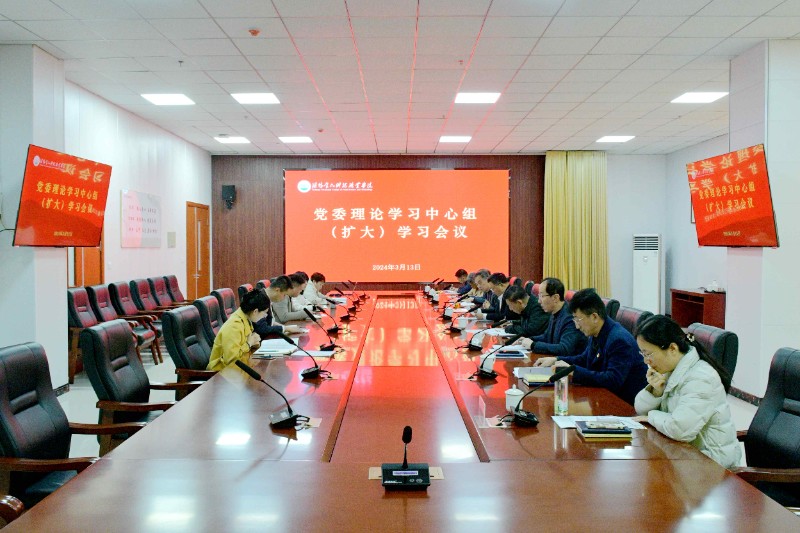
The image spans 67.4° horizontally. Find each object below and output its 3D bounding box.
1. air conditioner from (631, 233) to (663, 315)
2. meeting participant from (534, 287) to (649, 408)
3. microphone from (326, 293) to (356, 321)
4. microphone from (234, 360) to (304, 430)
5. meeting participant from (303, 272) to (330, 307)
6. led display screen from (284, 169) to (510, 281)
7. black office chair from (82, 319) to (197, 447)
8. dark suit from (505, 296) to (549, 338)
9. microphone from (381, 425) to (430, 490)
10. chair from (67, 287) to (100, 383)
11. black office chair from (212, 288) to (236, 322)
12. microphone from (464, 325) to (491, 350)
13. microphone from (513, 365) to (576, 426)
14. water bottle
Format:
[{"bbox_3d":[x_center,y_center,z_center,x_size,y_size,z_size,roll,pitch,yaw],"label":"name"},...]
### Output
[{"bbox_3d":[5.163,0.243,12.471,0.530,1.780,0.370,2,3,44],"label":"air conditioner"},{"bbox_3d":[1.236,0.796,3.811,0.800,1.330,0.540,0,2,0],"label":"meeting participant"},{"bbox_3d":[-0.690,0.479,6.750,0.275,0.245,0.160,0,1,0],"label":"microphone"},{"bbox_3d":[-0.586,0.555,2.650,0.265,0.310,0.140,-1,2,-18],"label":"microphone"},{"bbox_3d":[-1.302,0.684,9.126,0.680,1.210,0.480,0,2,0],"label":"meeting participant"},{"bbox_3d":[-0.045,-0.877,12.728,4.800,2.400,0.100,0,2,0],"label":"led display screen"},{"bbox_3d":[-1.604,0.923,3.910,0.700,1.080,0.610,0,2,0],"label":"black office chair"},{"bbox_3d":[1.205,0.530,5.228,0.650,0.600,0.520,0,2,0],"label":"dark suit"},{"bbox_3d":[0.024,0.599,1.962,0.150,0.270,0.250,0,2,0],"label":"microphone"},{"bbox_3d":[-3.540,0.797,7.140,0.700,1.100,0.610,0,1,0],"label":"chair"},{"bbox_3d":[-1.668,0.826,6.849,0.680,1.080,0.600,0,2,0],"label":"black office chair"},{"bbox_3d":[0.623,0.489,4.342,0.280,0.220,0.140,0,2,0],"label":"microphone"},{"bbox_3d":[0.660,0.577,2.720,0.290,0.250,0.160,0,1,0],"label":"microphone"},{"bbox_3d":[0.764,0.592,2.840,0.065,0.215,0.065,0,1,0],"label":"water bottle"}]

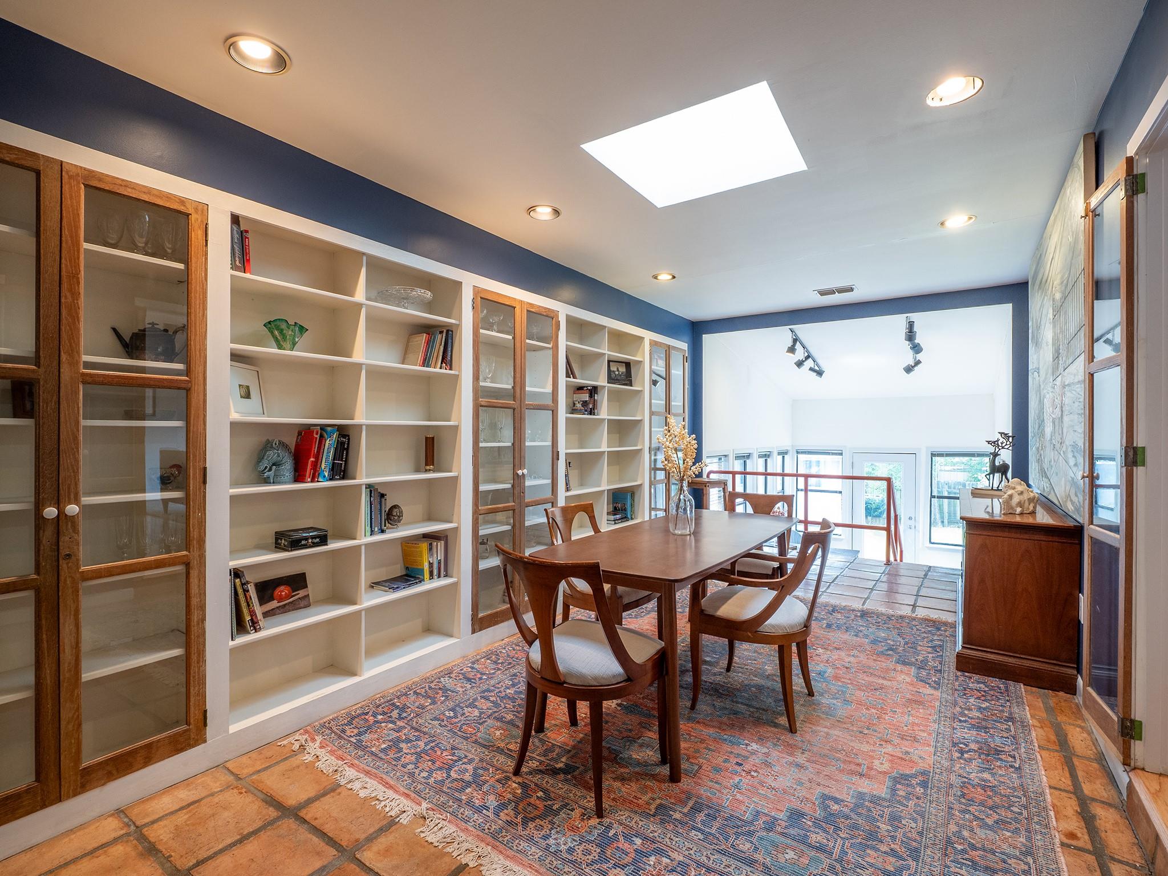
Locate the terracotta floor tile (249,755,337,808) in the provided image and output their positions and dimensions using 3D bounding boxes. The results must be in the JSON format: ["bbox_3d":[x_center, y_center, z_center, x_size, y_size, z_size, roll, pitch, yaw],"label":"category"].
[{"bbox_3d":[-1.030,1.254,2.006,0.280,0.015,0.280,0,0,35],"label":"terracotta floor tile"}]

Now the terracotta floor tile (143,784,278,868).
[{"bbox_3d":[-1.203,1.254,1.751,0.285,0.015,0.275,0,0,35],"label":"terracotta floor tile"}]

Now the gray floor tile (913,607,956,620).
[{"bbox_3d":[2.498,1.260,3.783,0.295,0.020,0.295,0,0,35],"label":"gray floor tile"}]

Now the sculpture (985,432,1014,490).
[{"bbox_3d":[2.909,0.163,3.779,0.165,0.408,0.120,0,0,35],"label":"sculpture"}]

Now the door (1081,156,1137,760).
[{"bbox_3d":[1.924,0.075,1.987,0.032,2.030,0.408,0,0,29],"label":"door"}]

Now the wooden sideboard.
[{"bbox_3d":[2.716,0.836,3.490,0.488,0.823,1.808,0,0,35],"label":"wooden sideboard"}]

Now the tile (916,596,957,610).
[{"bbox_3d":[2.681,1.260,4.043,0.295,0.020,0.295,0,0,35],"label":"tile"}]

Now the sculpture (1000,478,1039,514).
[{"bbox_3d":[2.461,0.327,3.050,0.170,0.190,0.150,0,0,35],"label":"sculpture"}]

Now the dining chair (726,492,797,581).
[{"bbox_3d":[1.155,0.820,3.651,0.470,0.840,0.540,0,0,35],"label":"dining chair"}]

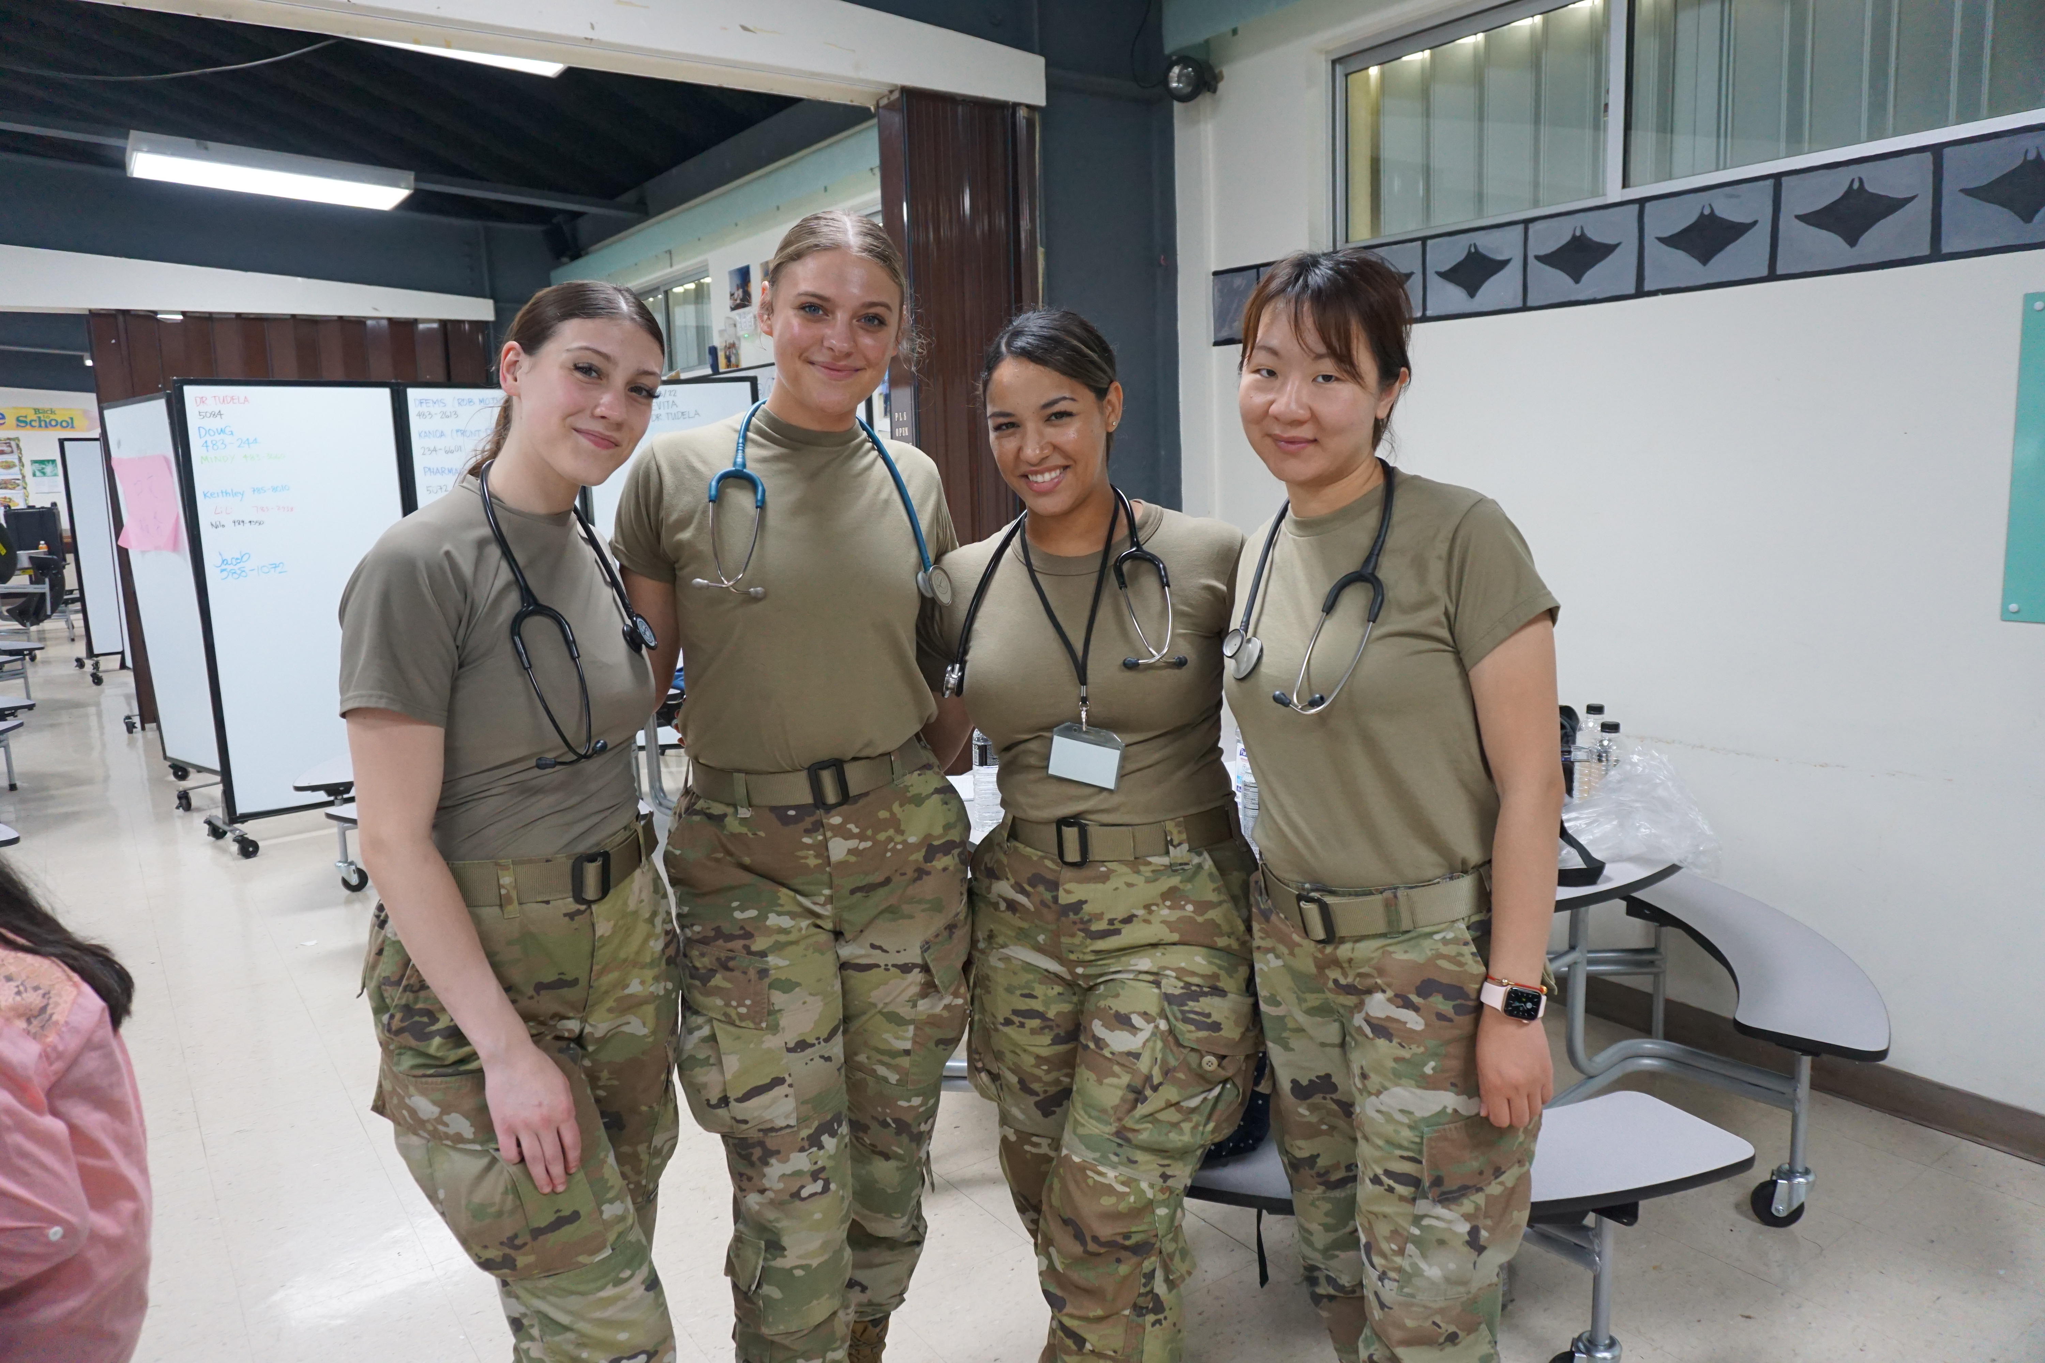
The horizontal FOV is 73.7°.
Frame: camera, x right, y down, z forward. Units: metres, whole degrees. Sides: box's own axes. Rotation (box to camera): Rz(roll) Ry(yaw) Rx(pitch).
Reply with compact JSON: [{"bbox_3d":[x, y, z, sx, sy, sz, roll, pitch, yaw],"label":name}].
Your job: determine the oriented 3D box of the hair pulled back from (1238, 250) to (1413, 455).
[{"bbox_3d":[0.317,-0.346,1.420,0.175,0.210,0.205,7,12,35],"label":"hair pulled back"}]

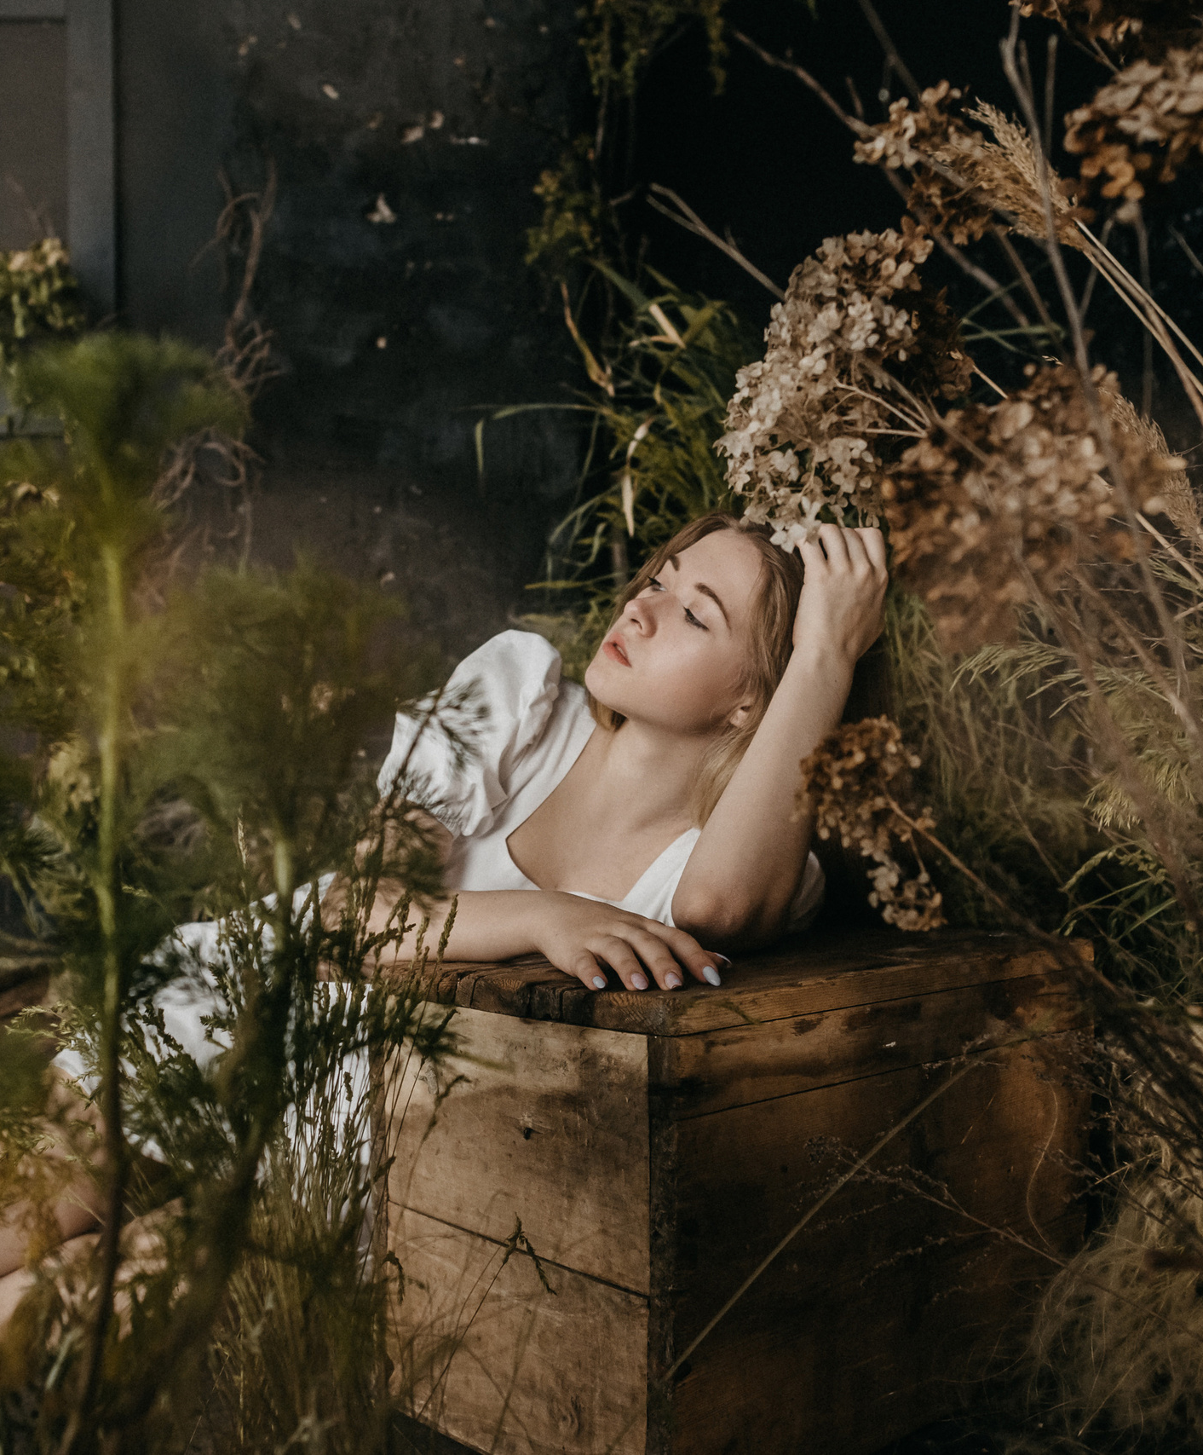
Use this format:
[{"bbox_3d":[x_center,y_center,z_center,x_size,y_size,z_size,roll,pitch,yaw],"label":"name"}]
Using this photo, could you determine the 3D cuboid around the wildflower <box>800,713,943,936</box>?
[{"bbox_3d":[0.230,0.083,1.240,0.117,0.174,0.110,0,0,0],"label":"wildflower"}]

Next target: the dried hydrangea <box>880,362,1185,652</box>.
[{"bbox_3d":[0.288,-0.146,0.970,0.195,0.184,0.150,0,0,0],"label":"dried hydrangea"}]

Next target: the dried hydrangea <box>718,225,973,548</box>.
[{"bbox_3d":[0.200,-0.279,1.190,0.201,0.253,0.170,0,0,0],"label":"dried hydrangea"}]

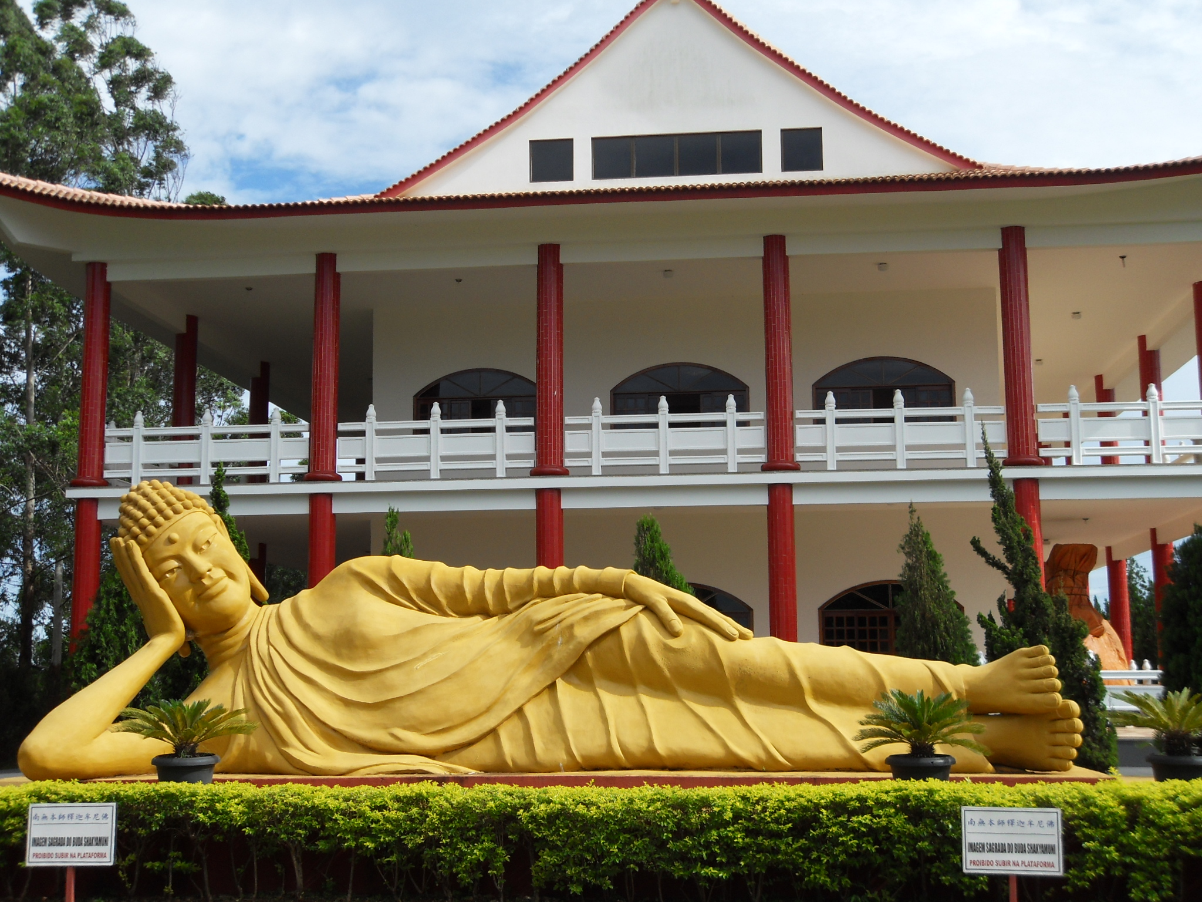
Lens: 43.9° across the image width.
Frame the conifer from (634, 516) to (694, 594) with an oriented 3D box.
[{"bbox_3d":[0.926,2.869,22.547,1.400,3.844,1.400,-1,-8,6],"label":"conifer"}]

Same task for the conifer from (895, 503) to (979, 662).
[{"bbox_3d":[4.956,2.735,22.138,1.500,3.926,1.500,-1,-8,6],"label":"conifer"}]

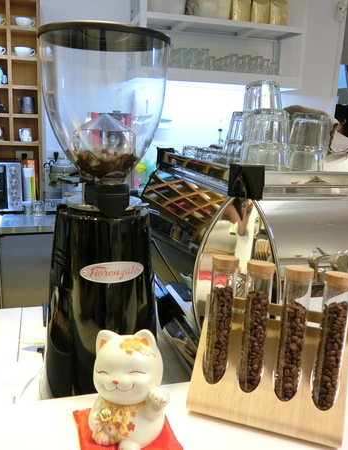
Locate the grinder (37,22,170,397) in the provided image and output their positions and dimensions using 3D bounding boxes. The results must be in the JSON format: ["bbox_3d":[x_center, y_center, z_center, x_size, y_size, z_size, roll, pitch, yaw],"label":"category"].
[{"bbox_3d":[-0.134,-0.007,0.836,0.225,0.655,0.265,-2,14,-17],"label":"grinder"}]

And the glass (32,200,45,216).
[{"bbox_3d":[-0.804,-0.097,2.570,0.064,0.085,0.064,-2,14,-17],"label":"glass"}]

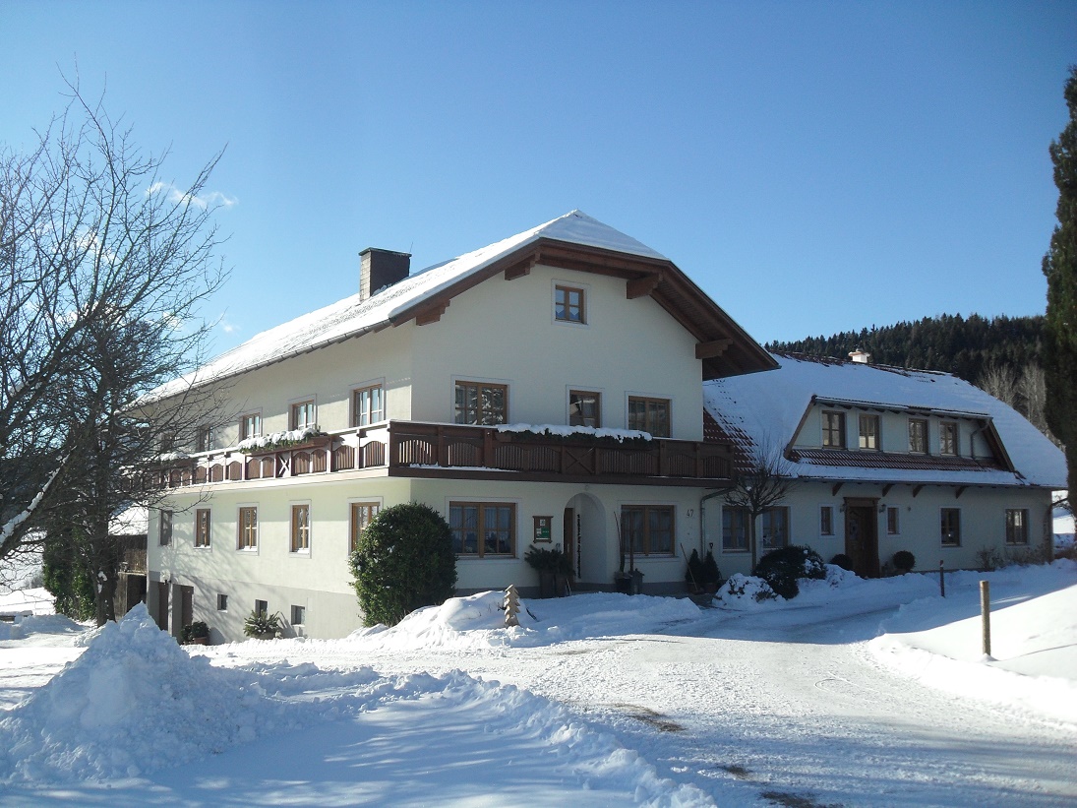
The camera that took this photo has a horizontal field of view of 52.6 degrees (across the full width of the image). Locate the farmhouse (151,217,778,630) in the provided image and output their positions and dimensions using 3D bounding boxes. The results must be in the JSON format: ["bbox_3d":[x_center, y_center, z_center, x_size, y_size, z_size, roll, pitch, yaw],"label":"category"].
[{"bbox_3d":[-5.139,1.530,35.987,12.000,12.000,24.400,5,-8,-34],"label":"farmhouse"}]

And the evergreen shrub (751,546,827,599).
[{"bbox_3d":[6.312,4.208,27.400,1.800,1.420,1.700,0,-7,0],"label":"evergreen shrub"}]

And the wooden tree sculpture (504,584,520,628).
[{"bbox_3d":[-0.478,3.638,19.600,0.280,0.840,0.260,0,-7,-1],"label":"wooden tree sculpture"}]

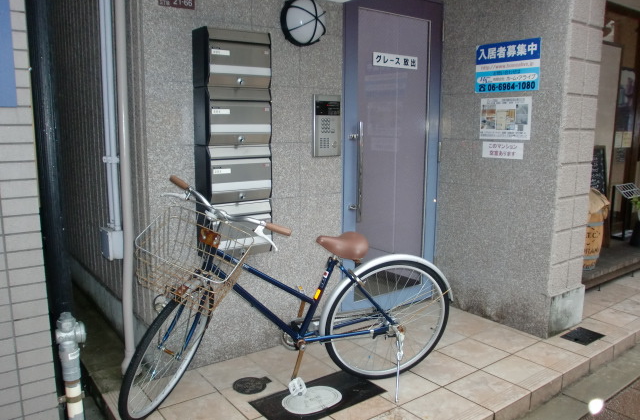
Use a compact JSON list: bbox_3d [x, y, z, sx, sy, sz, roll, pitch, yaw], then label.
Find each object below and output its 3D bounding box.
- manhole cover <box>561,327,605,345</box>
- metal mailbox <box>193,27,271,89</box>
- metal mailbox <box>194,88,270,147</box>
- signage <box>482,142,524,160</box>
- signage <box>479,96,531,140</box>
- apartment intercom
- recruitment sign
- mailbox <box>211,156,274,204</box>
[{"bbox_3d":[1.622,0.783,3.194,0.253,0.020,0.165,-7,11,-37],"label":"manhole cover"},{"bbox_3d":[-0.426,-0.732,2.543,0.338,0.270,0.177,-7,11,-37],"label":"metal mailbox"},{"bbox_3d":[-0.426,-0.462,2.586,0.338,0.274,0.177,-7,11,-37],"label":"metal mailbox"},{"bbox_3d":[1.148,-0.373,3.263,0.005,0.099,0.286,-7,11,-37],"label":"signage"},{"bbox_3d":[1.151,-0.567,3.229,0.005,0.258,0.357,-7,11,-37],"label":"signage"},{"bbox_3d":[0.049,-0.492,3.040,0.192,0.358,0.035,-7,11,-37],"label":"apartment intercom"},{"bbox_3d":[1.145,-0.881,3.188,0.010,0.299,0.447,-7,11,-37],"label":"recruitment sign"},{"bbox_3d":[-0.427,-0.190,2.628,0.338,0.273,0.177,-7,11,-37],"label":"mailbox"}]

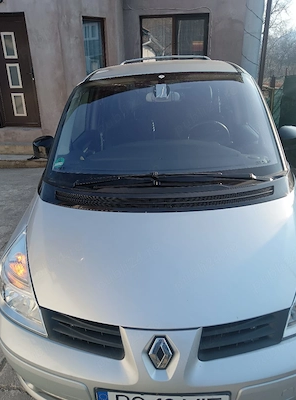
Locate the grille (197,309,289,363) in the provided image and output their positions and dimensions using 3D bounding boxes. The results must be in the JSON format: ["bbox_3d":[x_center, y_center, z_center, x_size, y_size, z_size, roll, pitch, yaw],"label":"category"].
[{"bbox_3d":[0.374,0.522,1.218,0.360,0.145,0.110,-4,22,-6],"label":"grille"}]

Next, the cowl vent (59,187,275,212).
[{"bbox_3d":[0.078,-0.020,1.773,1.270,0.090,0.240,-1,22,3],"label":"cowl vent"}]

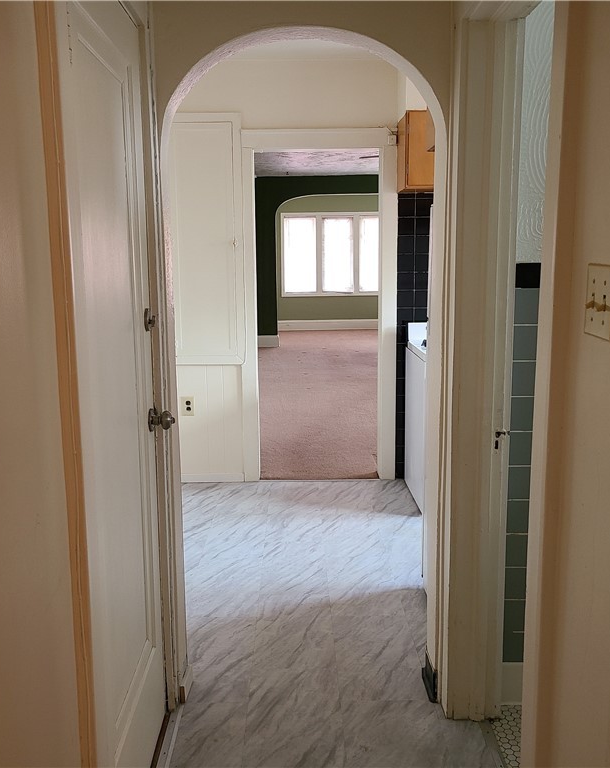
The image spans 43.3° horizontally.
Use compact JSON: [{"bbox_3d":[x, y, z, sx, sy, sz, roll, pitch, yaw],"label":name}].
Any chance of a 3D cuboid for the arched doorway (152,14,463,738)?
[{"bbox_3d":[-0.004,0.004,2.346,0.840,2.035,0.145,-1,10,0],"label":"arched doorway"}]

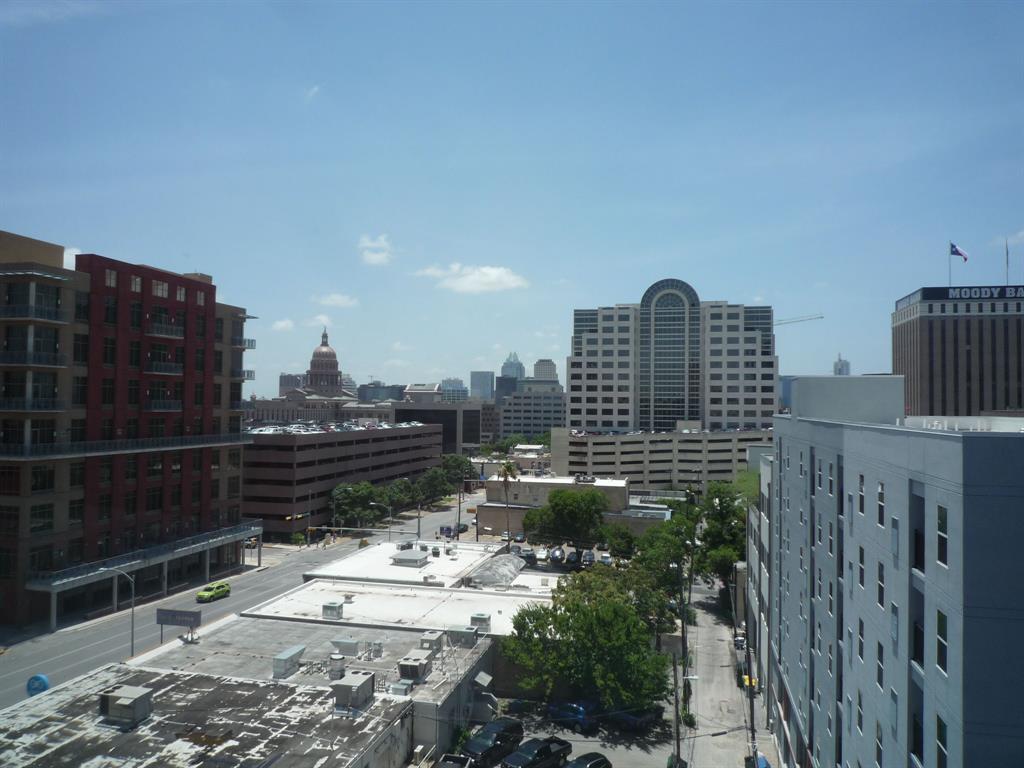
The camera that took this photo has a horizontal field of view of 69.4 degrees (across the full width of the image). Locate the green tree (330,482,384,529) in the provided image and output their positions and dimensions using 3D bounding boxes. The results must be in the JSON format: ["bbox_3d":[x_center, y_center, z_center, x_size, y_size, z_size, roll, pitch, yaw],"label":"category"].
[{"bbox_3d":[-33.482,26.158,159.843,11.680,10.560,11.100,0,-2,14],"label":"green tree"}]

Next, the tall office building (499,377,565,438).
[{"bbox_3d":[21.448,21.091,454.699,47.060,47.360,42.000,0,-2,14],"label":"tall office building"}]

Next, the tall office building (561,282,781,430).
[{"bbox_3d":[57.940,0.303,272.136,70.000,71.500,40.000,0,-2,14],"label":"tall office building"}]

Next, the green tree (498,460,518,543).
[{"bbox_3d":[-0.592,21.129,125.000,3.500,16.400,3.500,1,-2,0],"label":"green tree"}]

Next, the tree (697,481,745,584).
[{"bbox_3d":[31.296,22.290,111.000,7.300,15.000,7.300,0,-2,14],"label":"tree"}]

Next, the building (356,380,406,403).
[{"bbox_3d":[-162.663,31.173,919.090,56.000,61.130,50.000,0,-2,14],"label":"building"}]

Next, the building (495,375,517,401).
[{"bbox_3d":[-8.791,34.941,1310.203,33.000,94.900,33.000,0,-2,14],"label":"building"}]

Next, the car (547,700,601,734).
[{"bbox_3d":[5.022,27.234,60.632,4.250,1.500,1.780,-1,-2,41],"label":"car"}]

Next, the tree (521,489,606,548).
[{"bbox_3d":[8.642,23.882,124.815,14.540,12.440,13.810,0,-2,14],"label":"tree"}]

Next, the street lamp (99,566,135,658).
[{"bbox_3d":[-37.676,21.846,70.345,4.200,8.650,0.400,0,-2,14],"label":"street lamp"}]

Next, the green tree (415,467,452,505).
[{"bbox_3d":[-22.349,28.996,209.834,9.660,11.140,9.660,1,-2,0],"label":"green tree"}]

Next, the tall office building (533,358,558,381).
[{"bbox_3d":[56.923,16.177,1268.213,48.000,120.000,48.000,0,-2,14],"label":"tall office building"}]

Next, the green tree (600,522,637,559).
[{"bbox_3d":[18.290,26.963,127.000,6.200,6.200,6.000,0,-2,14],"label":"green tree"}]

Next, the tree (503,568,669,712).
[{"bbox_3d":[6.058,20.919,61.339,13.810,10.820,13.120,0,-2,14],"label":"tree"}]

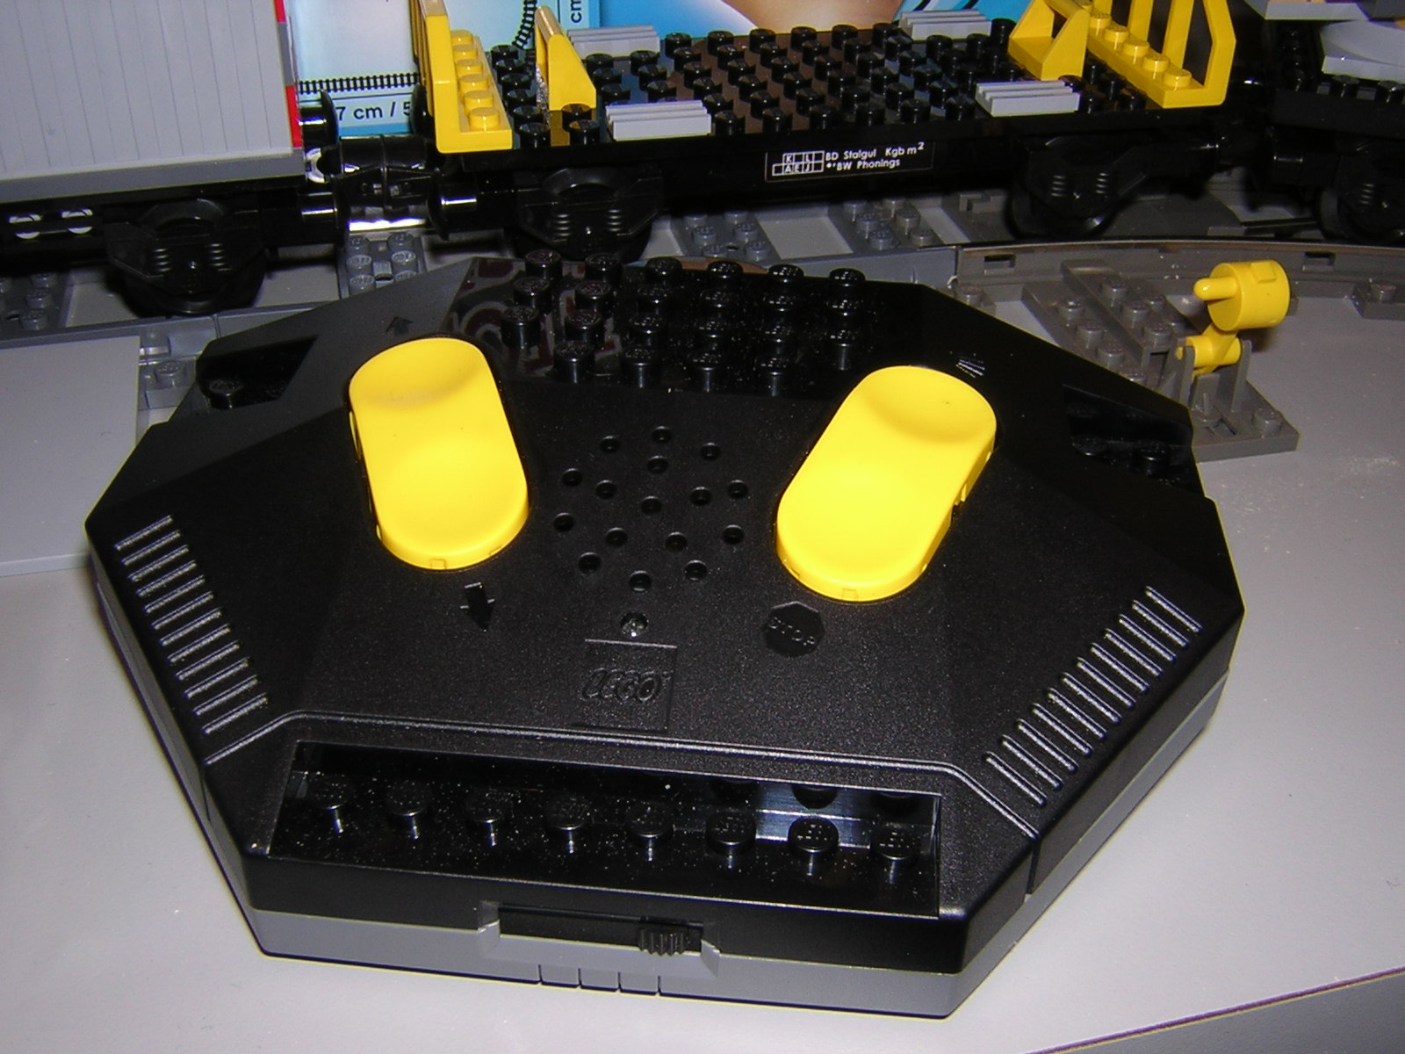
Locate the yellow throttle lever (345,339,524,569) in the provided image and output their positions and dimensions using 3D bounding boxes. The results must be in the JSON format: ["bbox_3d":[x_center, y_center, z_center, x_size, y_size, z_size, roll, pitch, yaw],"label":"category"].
[{"bbox_3d":[-0.030,-0.009,0.168,0.017,0.006,0.035,-16,52,-9],"label":"yellow throttle lever"}]

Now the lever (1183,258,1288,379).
[{"bbox_3d":[0.078,-0.031,0.224,0.015,0.023,0.010,-7,59,-11],"label":"lever"}]

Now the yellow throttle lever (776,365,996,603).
[{"bbox_3d":[0.021,-0.005,0.165,0.017,0.006,0.035,24,54,16],"label":"yellow throttle lever"}]

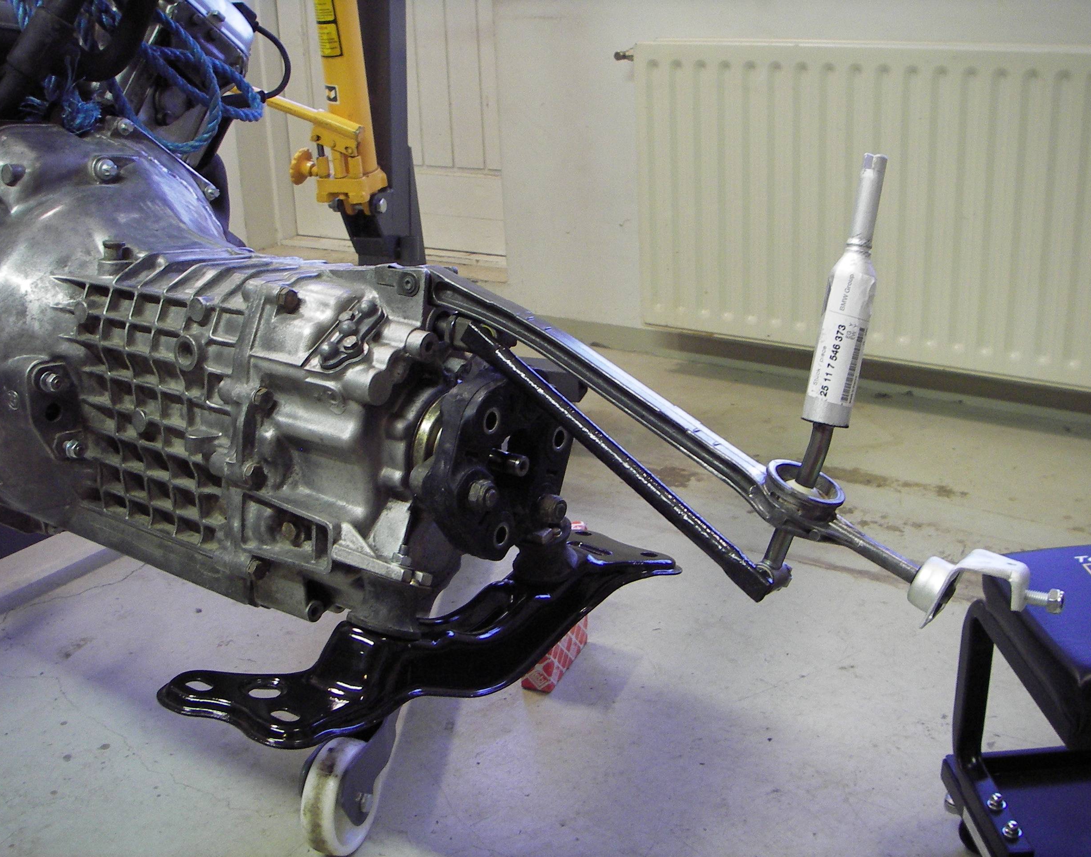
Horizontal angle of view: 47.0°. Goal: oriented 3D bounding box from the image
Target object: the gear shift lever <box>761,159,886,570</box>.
[{"bbox_3d":[0.160,-0.023,0.705,0.031,0.260,0.027,24,30,30],"label":"gear shift lever"}]

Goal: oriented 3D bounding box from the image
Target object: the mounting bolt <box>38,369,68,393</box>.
[{"bbox_3d":[-0.373,-0.035,0.952,0.015,0.017,0.017,13,24,35],"label":"mounting bolt"}]

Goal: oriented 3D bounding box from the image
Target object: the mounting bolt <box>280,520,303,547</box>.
[{"bbox_3d":[-0.174,0.072,0.862,0.011,0.015,0.015,13,24,35],"label":"mounting bolt"}]

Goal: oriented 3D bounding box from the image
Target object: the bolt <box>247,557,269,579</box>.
[{"bbox_3d":[-0.202,0.098,0.880,0.007,0.015,0.015,13,24,35],"label":"bolt"}]

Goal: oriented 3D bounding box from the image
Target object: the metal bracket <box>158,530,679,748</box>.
[{"bbox_3d":[-0.072,0.137,0.943,0.400,0.058,0.150,-19,24,-39],"label":"metal bracket"}]

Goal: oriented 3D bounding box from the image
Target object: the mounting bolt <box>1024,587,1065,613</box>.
[{"bbox_3d":[0.277,0.095,0.695,0.022,0.014,0.014,4,19,37],"label":"mounting bolt"}]

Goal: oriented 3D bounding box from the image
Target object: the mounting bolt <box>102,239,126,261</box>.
[{"bbox_3d":[-0.325,-0.134,0.945,0.017,0.013,0.017,13,24,35],"label":"mounting bolt"}]

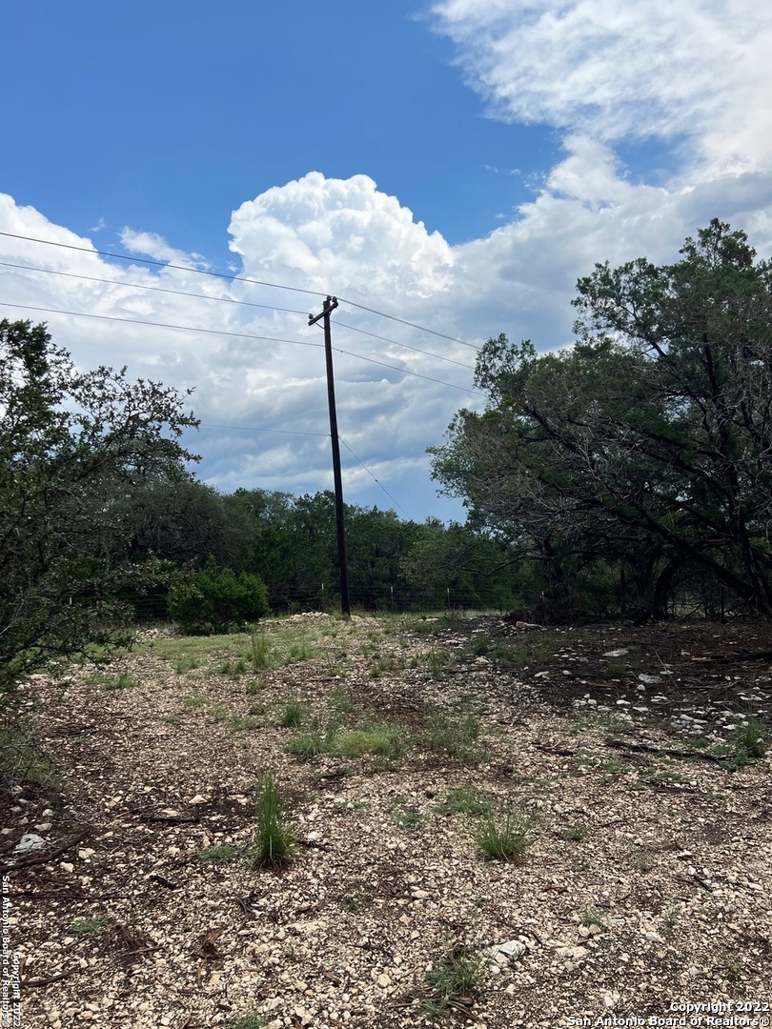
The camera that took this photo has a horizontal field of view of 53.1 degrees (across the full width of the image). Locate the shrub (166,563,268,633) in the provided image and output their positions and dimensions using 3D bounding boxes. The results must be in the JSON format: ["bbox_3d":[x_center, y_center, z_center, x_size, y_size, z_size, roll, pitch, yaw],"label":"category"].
[{"bbox_3d":[-4.200,2.070,19.400,2.500,1.800,2.400,-1,-4,0],"label":"shrub"}]

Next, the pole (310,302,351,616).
[{"bbox_3d":[-1.399,-1.745,22.125,0.320,9.250,1.750,-1,-5,-33],"label":"pole"}]

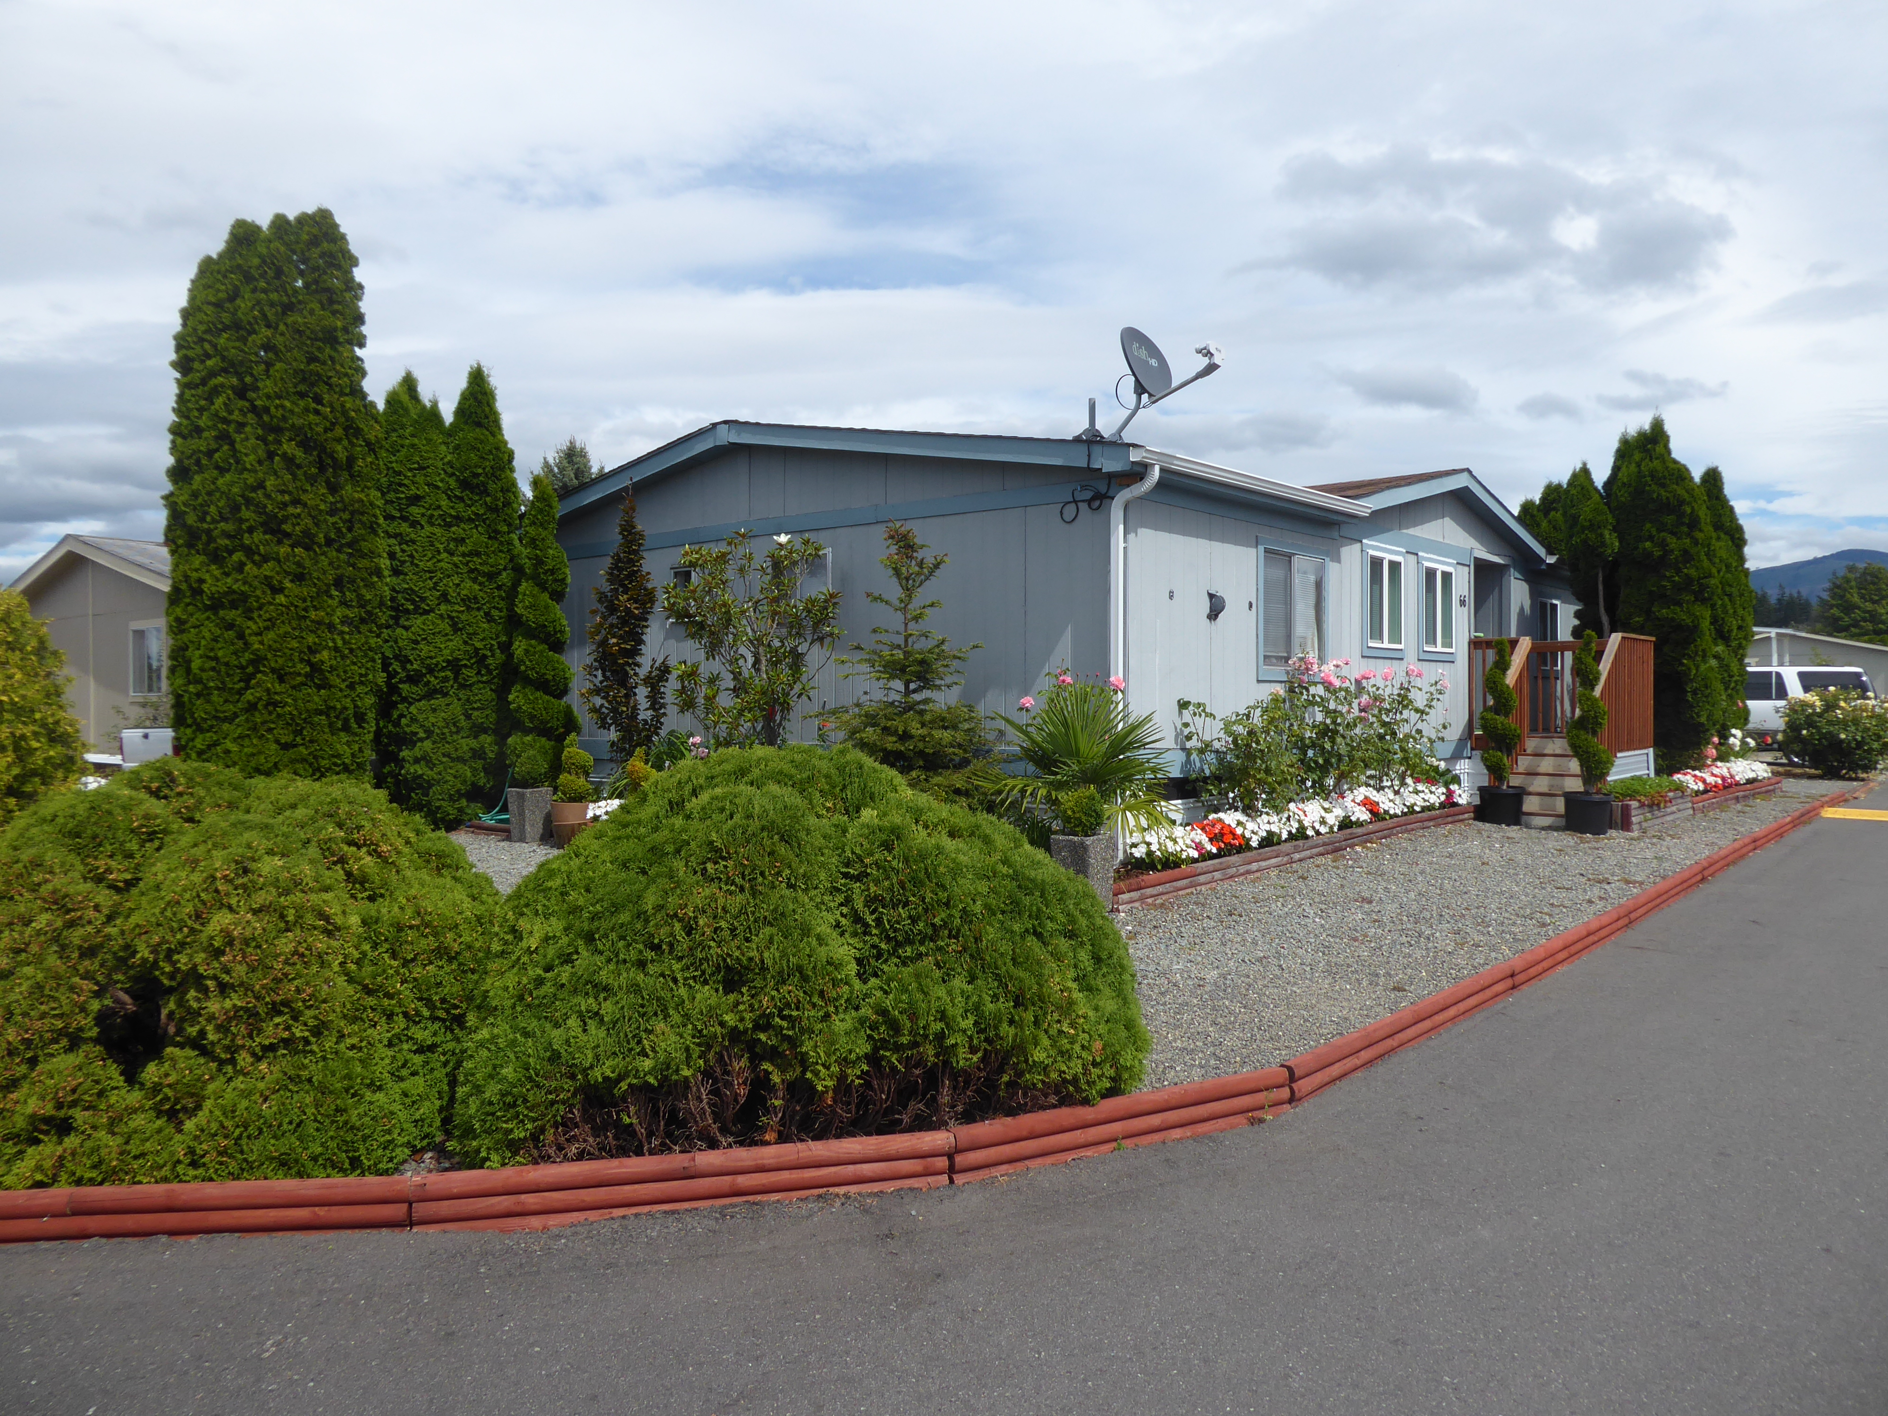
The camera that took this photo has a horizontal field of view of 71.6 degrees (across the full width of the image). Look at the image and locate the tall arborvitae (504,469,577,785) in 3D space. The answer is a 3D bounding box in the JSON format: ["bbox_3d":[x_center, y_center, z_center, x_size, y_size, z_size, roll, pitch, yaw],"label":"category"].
[{"bbox_3d":[-3.852,-0.587,12.500,0.720,3.375,0.720,0,0,0],"label":"tall arborvitae"}]

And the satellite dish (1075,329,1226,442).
[{"bbox_3d":[1.451,-2.251,9.100,0.950,0.800,0.520,0,1,39],"label":"satellite dish"}]

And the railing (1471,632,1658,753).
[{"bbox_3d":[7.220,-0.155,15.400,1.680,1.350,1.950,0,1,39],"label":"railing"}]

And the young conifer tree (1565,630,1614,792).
[{"bbox_3d":[5.972,0.034,12.100,0.450,1.500,0.450,0,0,0],"label":"young conifer tree"}]

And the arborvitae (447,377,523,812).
[{"bbox_3d":[-4.577,-1.153,13.000,0.880,4.506,0.880,0,0,0],"label":"arborvitae"}]

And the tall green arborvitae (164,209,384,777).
[{"bbox_3d":[-6.380,-1.685,12.500,2.000,5.950,2.000,0,0,-24],"label":"tall green arborvitae"}]

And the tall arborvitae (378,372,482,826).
[{"bbox_3d":[-5.500,-1.150,14.000,1.180,4.850,1.180,0,0,0],"label":"tall arborvitae"}]

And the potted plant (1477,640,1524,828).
[{"bbox_3d":[5.494,0.240,12.900,0.470,1.861,0.470,0,0,0],"label":"potted plant"}]

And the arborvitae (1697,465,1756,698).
[{"bbox_3d":[10.678,-1.118,18.000,1.050,4.436,1.050,0,0,0],"label":"arborvitae"}]

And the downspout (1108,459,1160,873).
[{"bbox_3d":[1.342,-0.296,9.153,0.360,2.910,0.100,0,1,39],"label":"downspout"}]

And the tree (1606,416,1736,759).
[{"bbox_3d":[10.150,-1.464,18.400,1.750,5.100,1.750,0,1,30],"label":"tree"}]

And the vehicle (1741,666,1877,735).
[{"bbox_3d":[15.500,0.141,26.300,5.300,1.930,2.000,0,1,39],"label":"vehicle"}]

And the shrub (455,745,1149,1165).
[{"bbox_3d":[-0.530,0.733,4.950,2.350,1.190,2.000,0,0,-13],"label":"shrub"}]

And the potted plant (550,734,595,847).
[{"bbox_3d":[-2.981,0.663,10.500,0.360,0.911,0.360,0,0,0],"label":"potted plant"}]

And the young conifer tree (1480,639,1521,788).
[{"bbox_3d":[5.900,0.026,13.850,0.450,1.580,0.450,0,0,24],"label":"young conifer tree"}]

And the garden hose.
[{"bbox_3d":[-4.016,0.818,11.900,0.480,0.496,0.400,0,0,0],"label":"garden hose"}]

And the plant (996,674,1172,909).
[{"bbox_3d":[0.950,0.524,8.650,1.120,1.540,1.050,0,0,6],"label":"plant"}]

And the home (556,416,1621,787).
[{"bbox_3d":[2.850,-0.750,17.400,8.600,3.780,14.800,0,0,40],"label":"home"}]

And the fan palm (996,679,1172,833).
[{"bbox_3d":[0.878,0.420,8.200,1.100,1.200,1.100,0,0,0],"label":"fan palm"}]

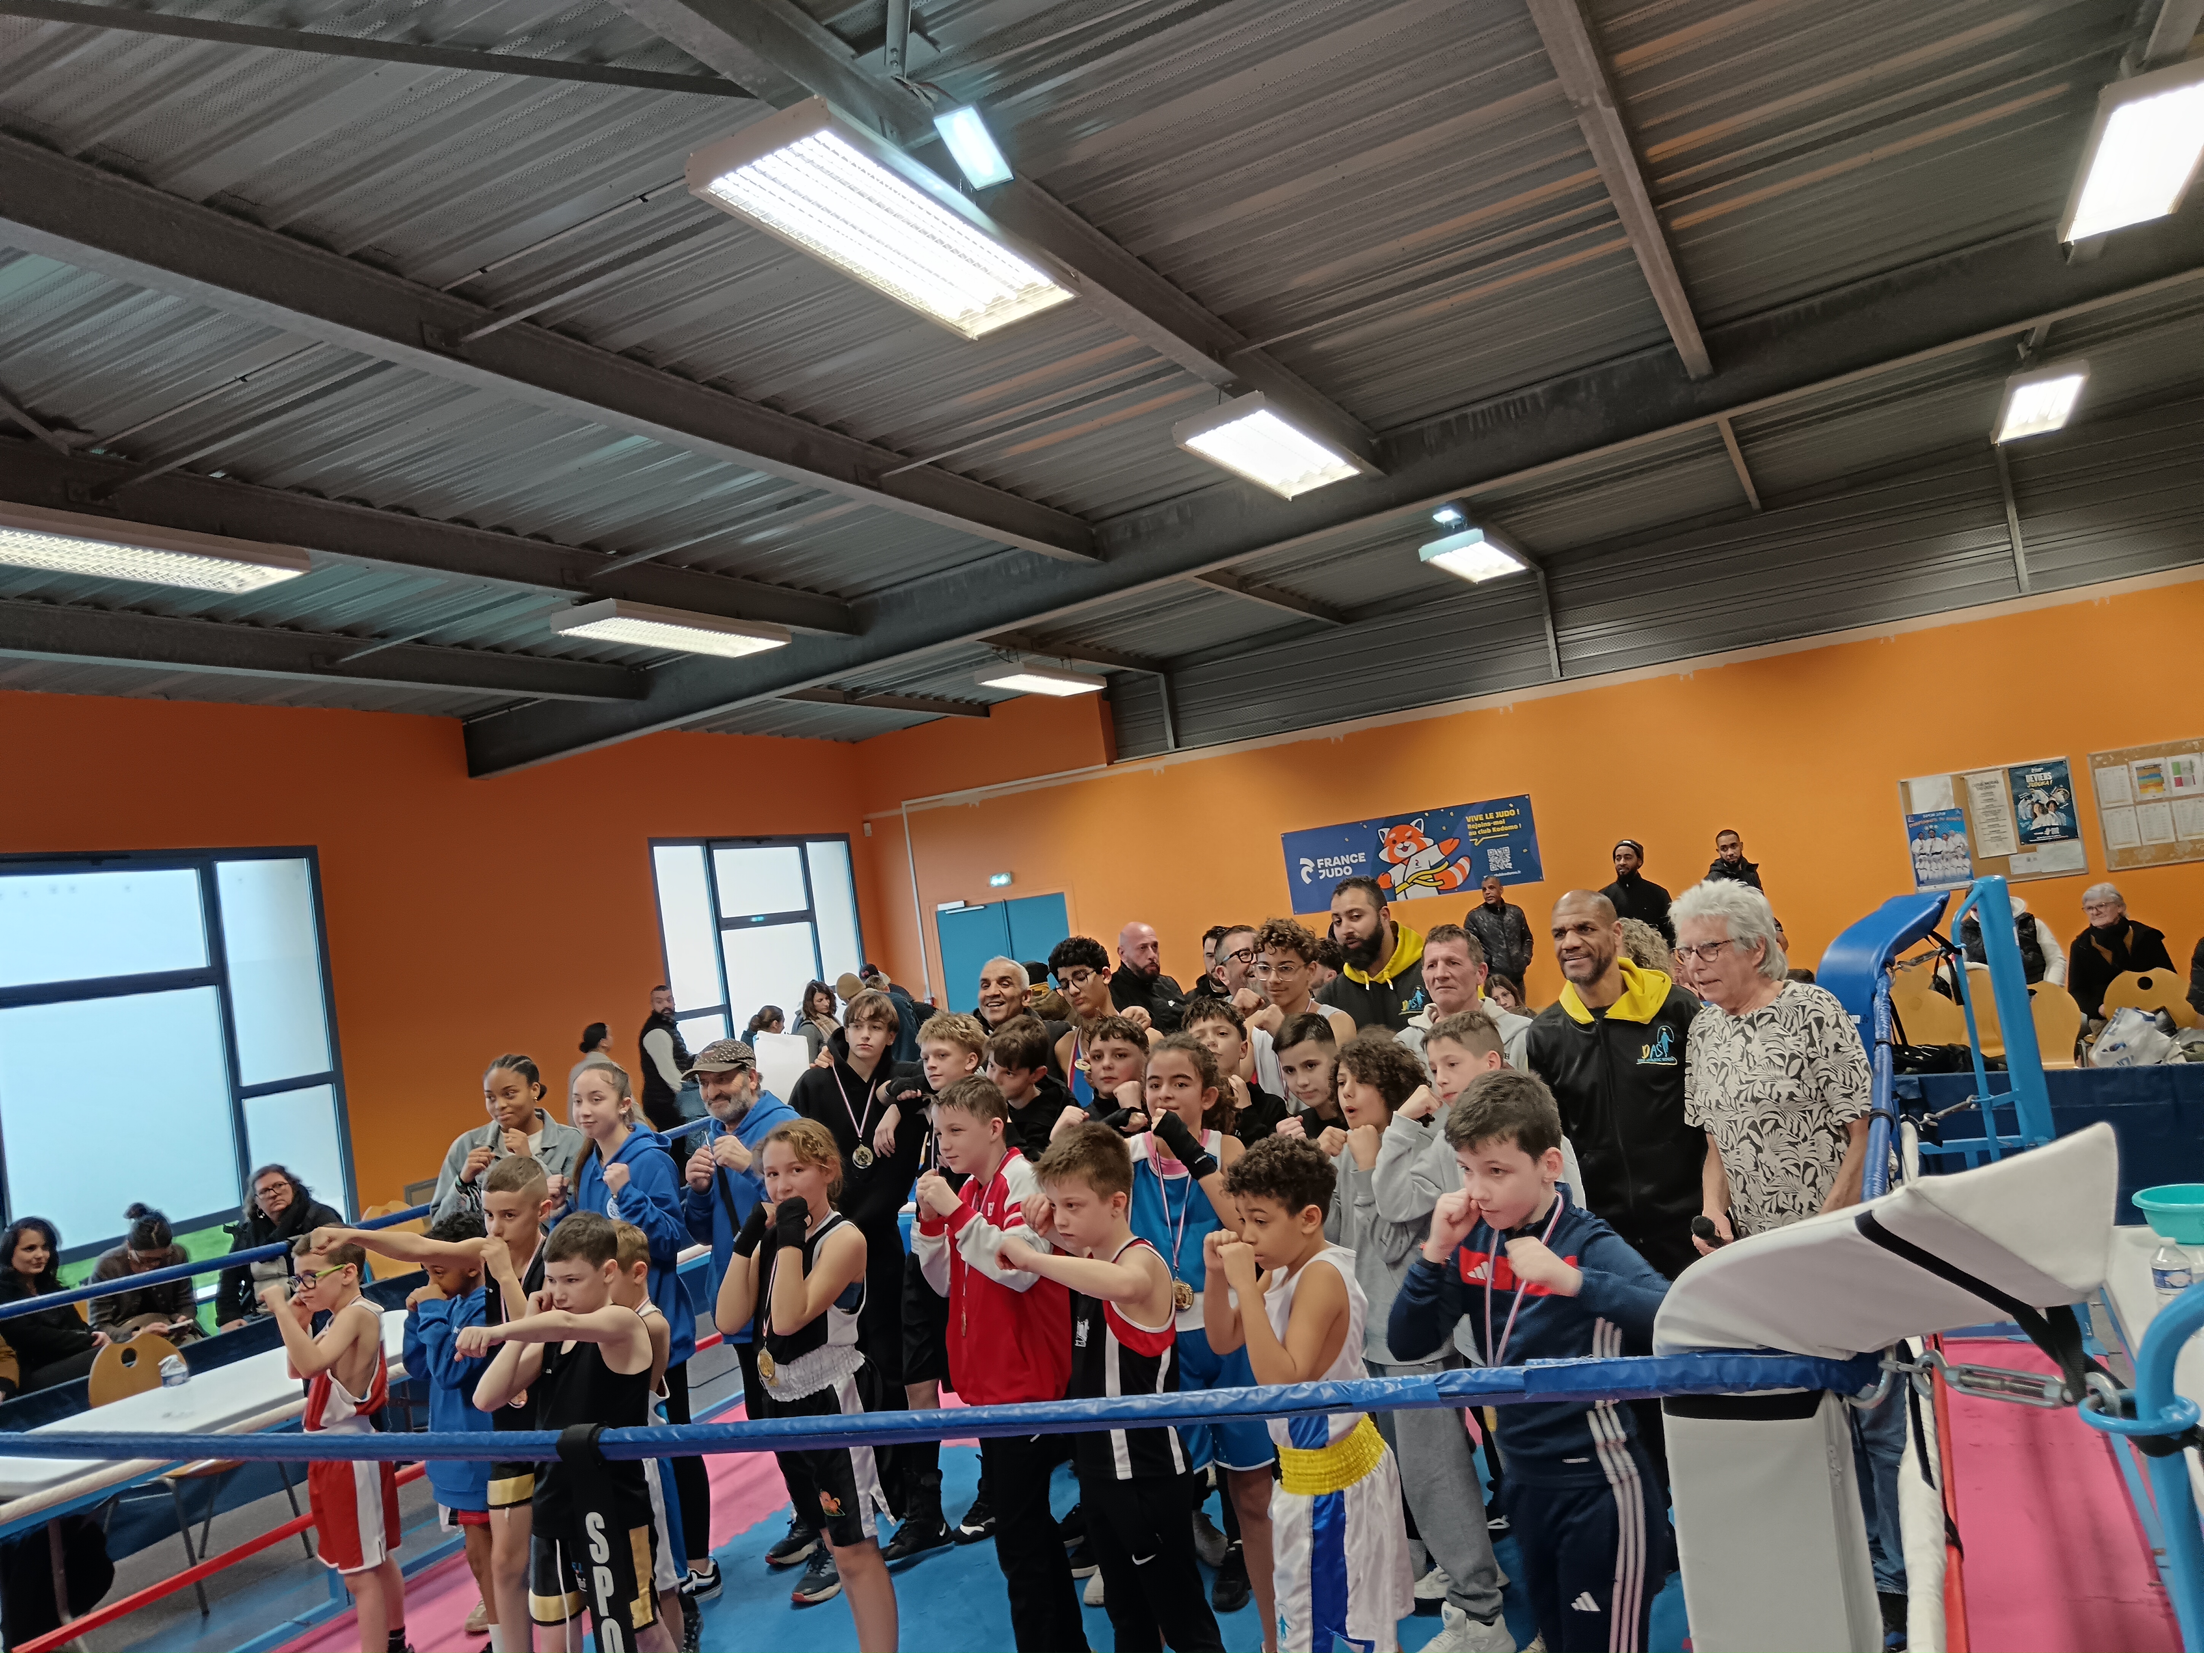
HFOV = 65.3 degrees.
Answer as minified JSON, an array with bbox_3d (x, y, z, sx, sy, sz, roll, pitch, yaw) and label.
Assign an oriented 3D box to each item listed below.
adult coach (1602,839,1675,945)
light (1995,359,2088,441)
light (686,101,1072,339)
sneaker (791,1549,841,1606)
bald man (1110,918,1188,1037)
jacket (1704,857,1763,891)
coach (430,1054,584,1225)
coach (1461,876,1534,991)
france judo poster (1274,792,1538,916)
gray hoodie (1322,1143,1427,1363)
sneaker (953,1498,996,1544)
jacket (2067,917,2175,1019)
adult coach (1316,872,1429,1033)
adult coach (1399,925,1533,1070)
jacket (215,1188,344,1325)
[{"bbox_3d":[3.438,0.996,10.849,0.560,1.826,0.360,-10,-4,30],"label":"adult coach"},{"bbox_3d":[5.898,-2.650,10.825,0.414,0.100,1.530,-9,-4,24],"label":"light"},{"bbox_3d":[-0.594,-1.830,5.304,0.440,0.107,1.570,-12,-4,25],"label":"light"},{"bbox_3d":[-0.784,2.112,4.936,0.100,0.115,0.275,-10,-4,39],"label":"sneaker"},{"bbox_3d":[0.288,1.279,7.254,0.520,1.766,0.340,-7,-3,-24],"label":"bald man"},{"bbox_3d":[4.008,0.568,10.800,0.550,0.740,0.340,-9,-4,25],"label":"jacket"},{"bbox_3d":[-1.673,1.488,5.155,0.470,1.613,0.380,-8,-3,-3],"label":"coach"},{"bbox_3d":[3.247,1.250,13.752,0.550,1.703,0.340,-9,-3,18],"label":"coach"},{"bbox_3d":[2.722,0.267,15.280,2.280,0.750,0.015,-9,-3,25],"label":"france judo poster"},{"bbox_3d":[0.704,1.025,4.170,0.320,0.540,0.390,-5,-4,-44],"label":"gray hoodie"},{"bbox_3d":[-0.323,2.058,5.188,0.280,0.125,0.100,-6,-4,-27],"label":"sneaker"},{"bbox_3d":[4.985,0.745,8.400,0.540,0.640,0.420,-10,-4,37],"label":"jacket"},{"bbox_3d":[0.908,1.047,5.003,0.550,1.816,0.360,-9,-3,16],"label":"adult coach"},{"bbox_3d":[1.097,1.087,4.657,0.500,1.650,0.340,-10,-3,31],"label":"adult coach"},{"bbox_3d":[-3.477,1.853,7.300,0.540,0.600,0.420,-7,-3,-22],"label":"jacket"}]

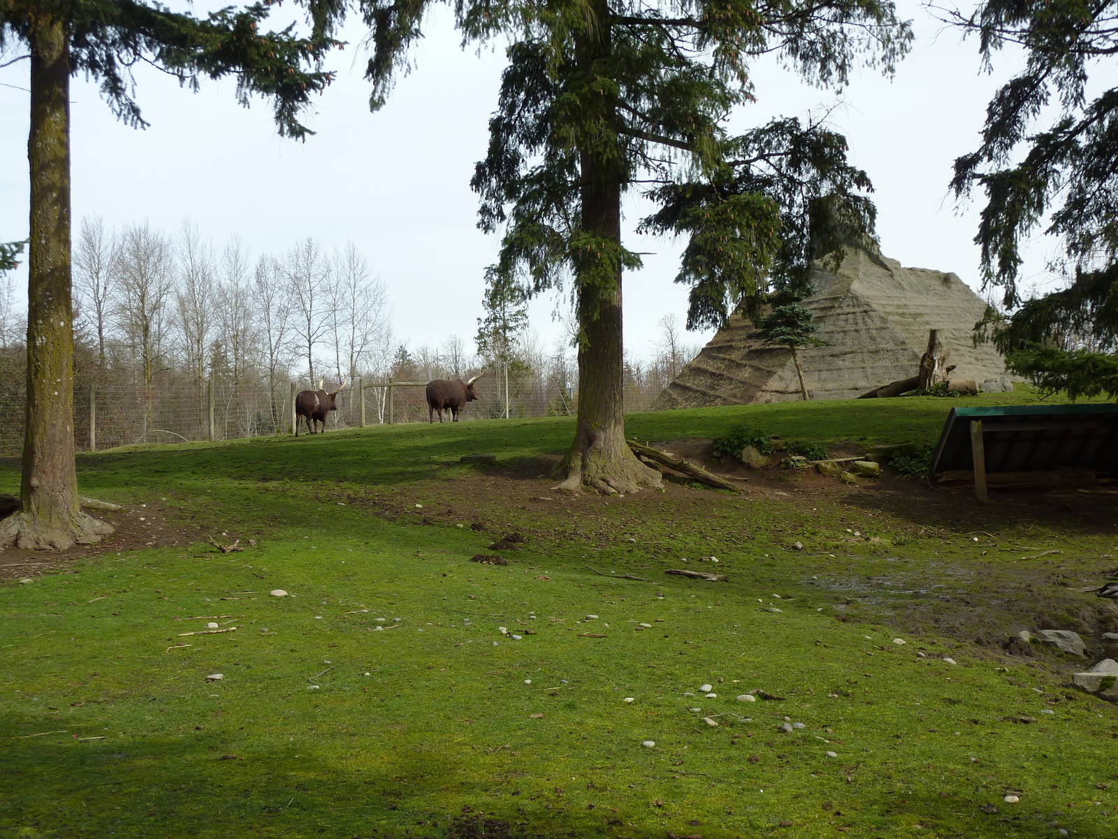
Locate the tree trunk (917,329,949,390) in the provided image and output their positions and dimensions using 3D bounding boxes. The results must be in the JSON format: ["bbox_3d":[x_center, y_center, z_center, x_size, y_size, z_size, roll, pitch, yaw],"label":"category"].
[{"bbox_3d":[10.546,-1.675,41.000,0.900,1.800,0.850,0,2,14],"label":"tree trunk"}]

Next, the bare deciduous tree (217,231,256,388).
[{"bbox_3d":[-15.966,-4.738,72.000,2.200,8.800,2.200,0,2,-13],"label":"bare deciduous tree"}]

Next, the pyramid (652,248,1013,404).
[{"bbox_3d":[9.350,-3.200,49.500,11.800,5.600,10.800,0,2,11],"label":"pyramid"}]

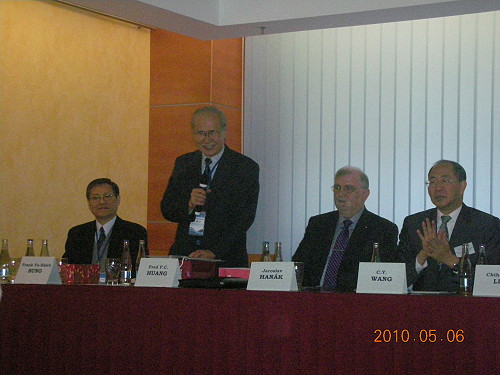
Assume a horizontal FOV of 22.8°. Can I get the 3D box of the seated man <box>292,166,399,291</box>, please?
[{"bbox_3d":[0.375,0.551,6.039,0.600,1.340,0.780,-1,-4,32],"label":"seated man"}]

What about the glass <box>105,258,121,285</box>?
[{"bbox_3d":[-0.686,0.419,6.196,0.073,0.128,0.073,1,-4,0],"label":"glass"}]

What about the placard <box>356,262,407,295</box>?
[{"bbox_3d":[0.593,0.405,5.572,0.210,0.136,0.120,0,-4,18],"label":"placard"}]

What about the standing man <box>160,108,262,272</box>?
[{"bbox_3d":[-0.207,0.423,6.398,0.540,1.690,0.420,-1,-4,24],"label":"standing man"}]

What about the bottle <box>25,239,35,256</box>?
[{"bbox_3d":[-1.139,0.377,6.413,0.056,0.220,0.056,-1,-4,32],"label":"bottle"}]

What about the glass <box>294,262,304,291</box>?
[{"bbox_3d":[0.217,0.411,5.726,0.073,0.128,0.073,1,-4,0],"label":"glass"}]

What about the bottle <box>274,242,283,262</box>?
[{"bbox_3d":[0.132,0.373,5.910,0.058,0.226,0.058,1,-3,0],"label":"bottle"}]

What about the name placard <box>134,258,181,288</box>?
[{"bbox_3d":[-0.437,0.414,6.030,0.210,0.137,0.110,-1,-4,30],"label":"name placard"}]

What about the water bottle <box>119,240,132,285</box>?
[{"bbox_3d":[-0.621,0.378,6.229,0.058,0.226,0.058,1,-3,0],"label":"water bottle"}]

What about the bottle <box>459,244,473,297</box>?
[{"bbox_3d":[0.923,0.352,5.327,0.058,0.226,0.058,1,-3,0],"label":"bottle"}]

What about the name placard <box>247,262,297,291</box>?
[{"bbox_3d":[0.105,0.410,5.764,0.210,0.132,0.135,0,-4,20],"label":"name placard"}]

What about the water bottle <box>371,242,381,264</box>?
[{"bbox_3d":[0.576,0.368,5.690,0.058,0.226,0.058,1,-3,0],"label":"water bottle"}]

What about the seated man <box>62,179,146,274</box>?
[{"bbox_3d":[-0.892,0.596,6.722,0.560,1.320,0.750,0,-4,20],"label":"seated man"}]

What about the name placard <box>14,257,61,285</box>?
[{"bbox_3d":[-1.088,0.424,6.383,0.210,0.136,0.120,-1,-4,29],"label":"name placard"}]

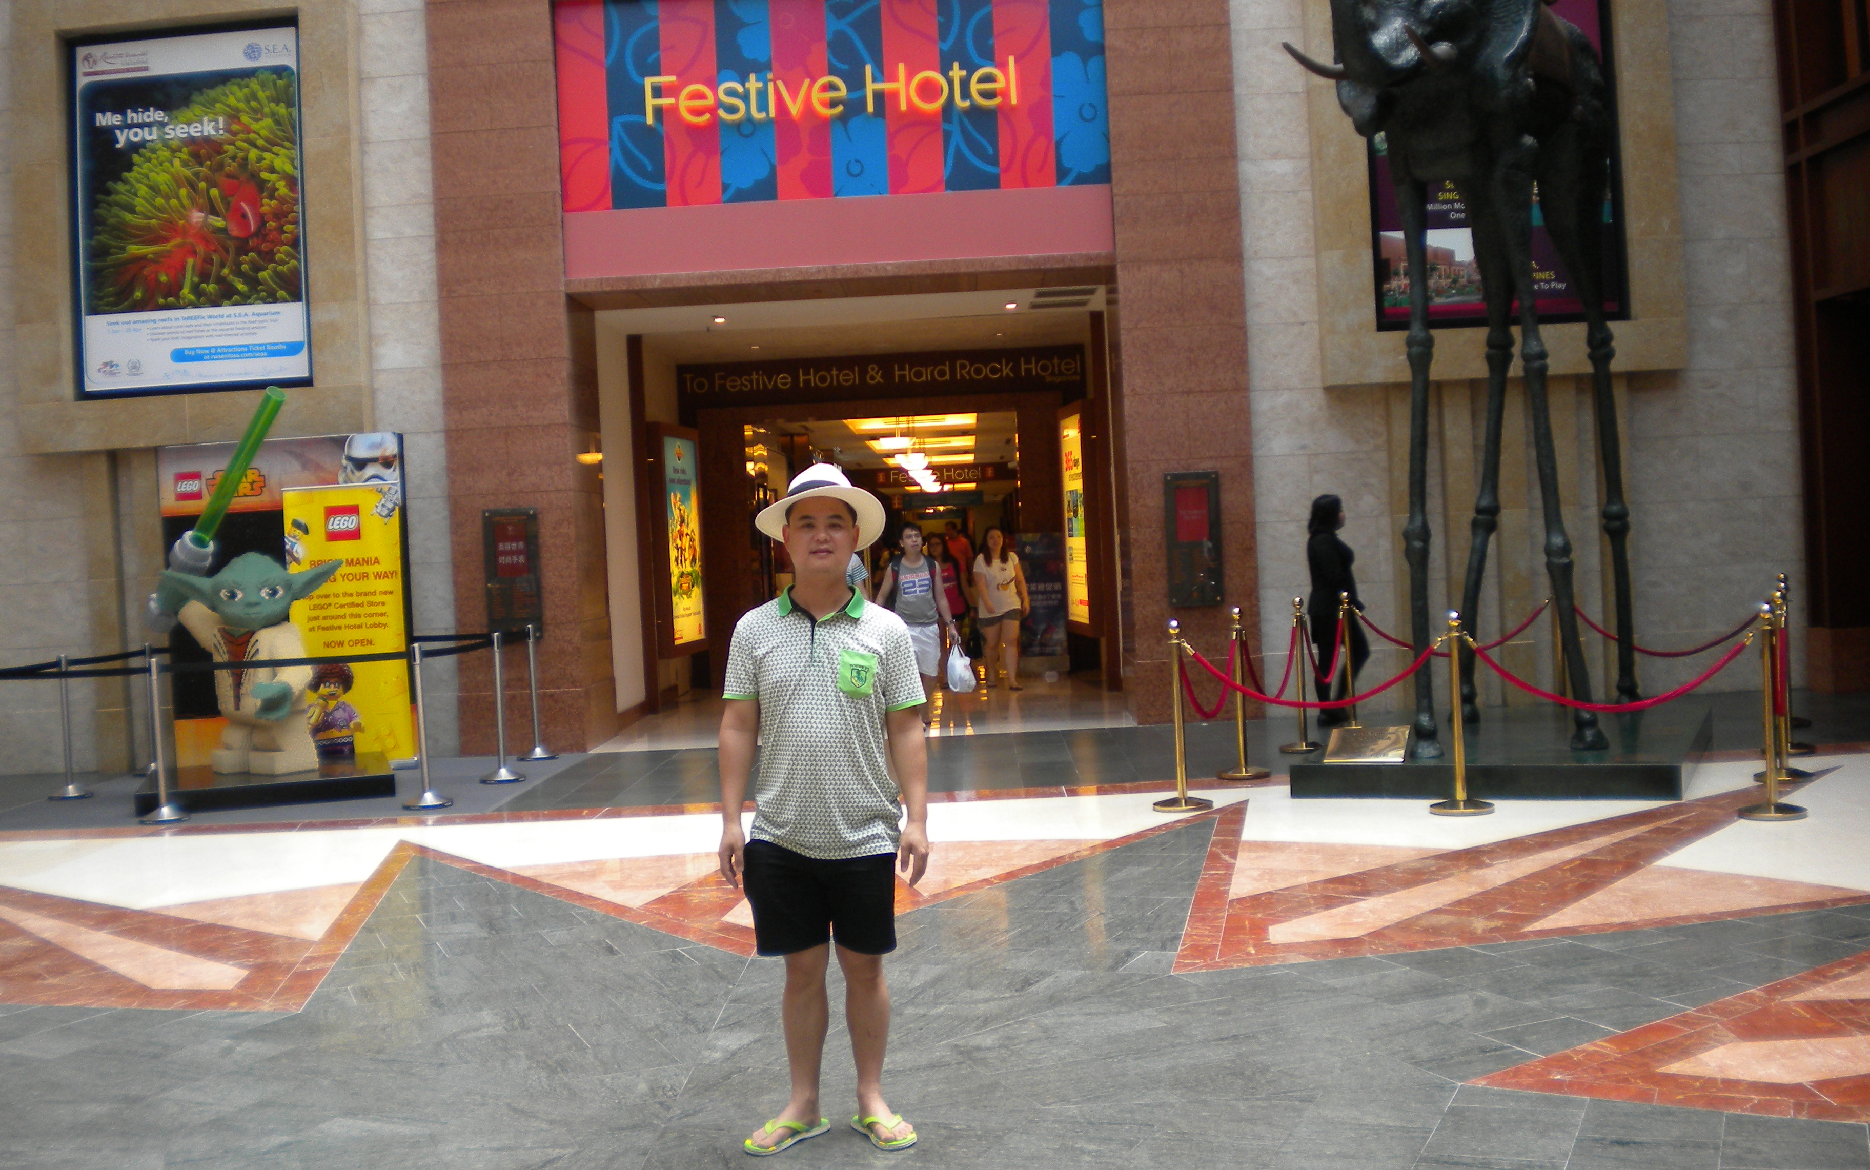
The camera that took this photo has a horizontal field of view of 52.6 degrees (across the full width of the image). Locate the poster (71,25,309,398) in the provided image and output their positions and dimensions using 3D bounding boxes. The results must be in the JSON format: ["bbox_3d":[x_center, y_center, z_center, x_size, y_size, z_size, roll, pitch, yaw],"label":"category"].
[{"bbox_3d":[-5.707,-2.876,14.511,1.772,2.758,0.080,-3,1,3],"label":"poster"}]

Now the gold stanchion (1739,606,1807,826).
[{"bbox_3d":[3.943,0.589,8.934,0.325,1.005,0.325,-3,1,0],"label":"gold stanchion"}]

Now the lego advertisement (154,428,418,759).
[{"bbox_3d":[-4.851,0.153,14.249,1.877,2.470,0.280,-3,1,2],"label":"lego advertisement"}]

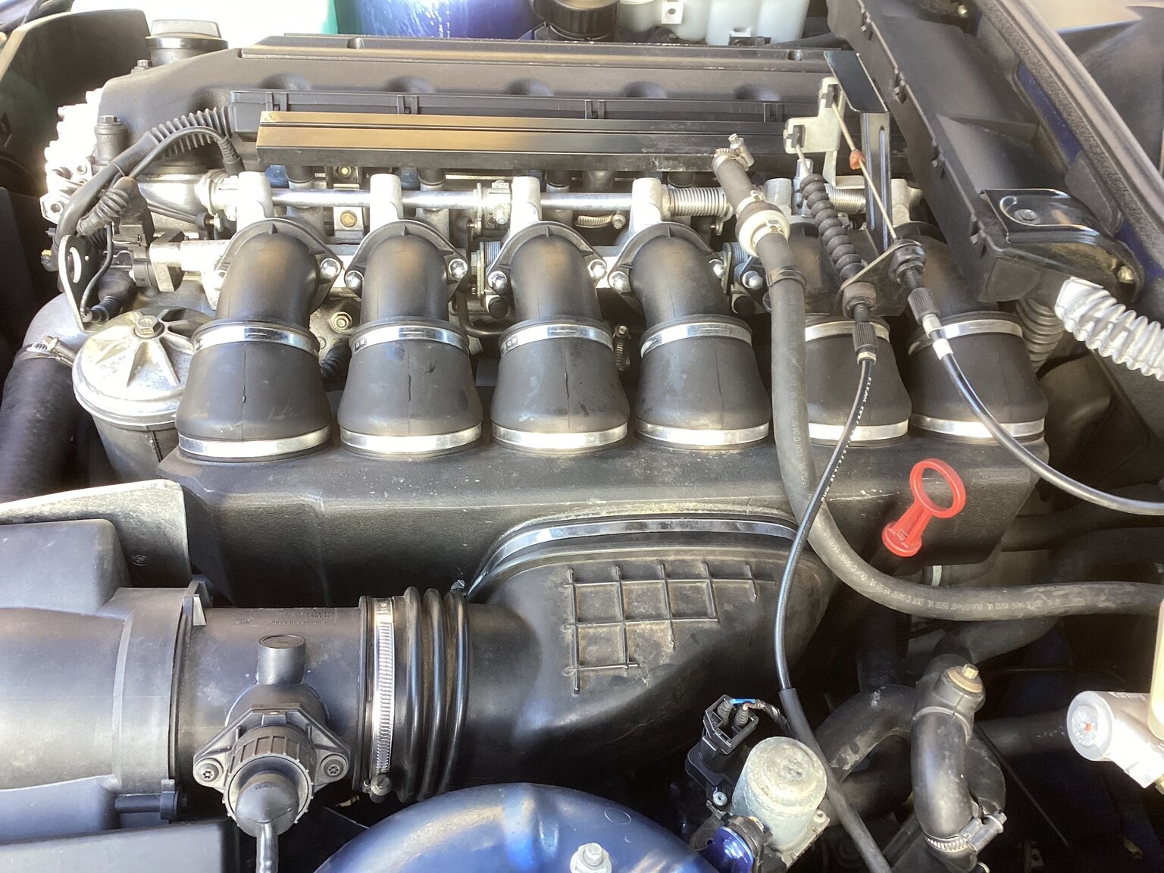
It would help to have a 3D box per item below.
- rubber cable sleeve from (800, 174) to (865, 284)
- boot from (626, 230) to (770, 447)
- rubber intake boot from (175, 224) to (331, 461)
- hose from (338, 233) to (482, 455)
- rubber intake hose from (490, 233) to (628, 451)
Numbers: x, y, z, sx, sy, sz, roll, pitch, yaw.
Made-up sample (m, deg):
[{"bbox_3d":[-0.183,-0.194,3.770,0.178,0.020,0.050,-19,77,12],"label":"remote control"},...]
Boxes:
[{"bbox_3d":[0.178,-0.150,0.743,0.018,0.018,0.108,-3,51,-6],"label":"rubber cable sleeve"},{"bbox_3d":[0.079,-0.067,0.747,0.096,0.106,0.208,-2,45,-6],"label":"boot"},{"bbox_3d":[-0.220,-0.061,0.710,0.096,0.106,0.208,-2,45,-6],"label":"rubber intake boot"},{"bbox_3d":[-0.119,-0.063,0.723,0.096,0.106,0.208,-2,45,-6],"label":"hose"},{"bbox_3d":[-0.020,-0.065,0.735,0.096,0.106,0.208,-2,45,-6],"label":"rubber intake hose"}]

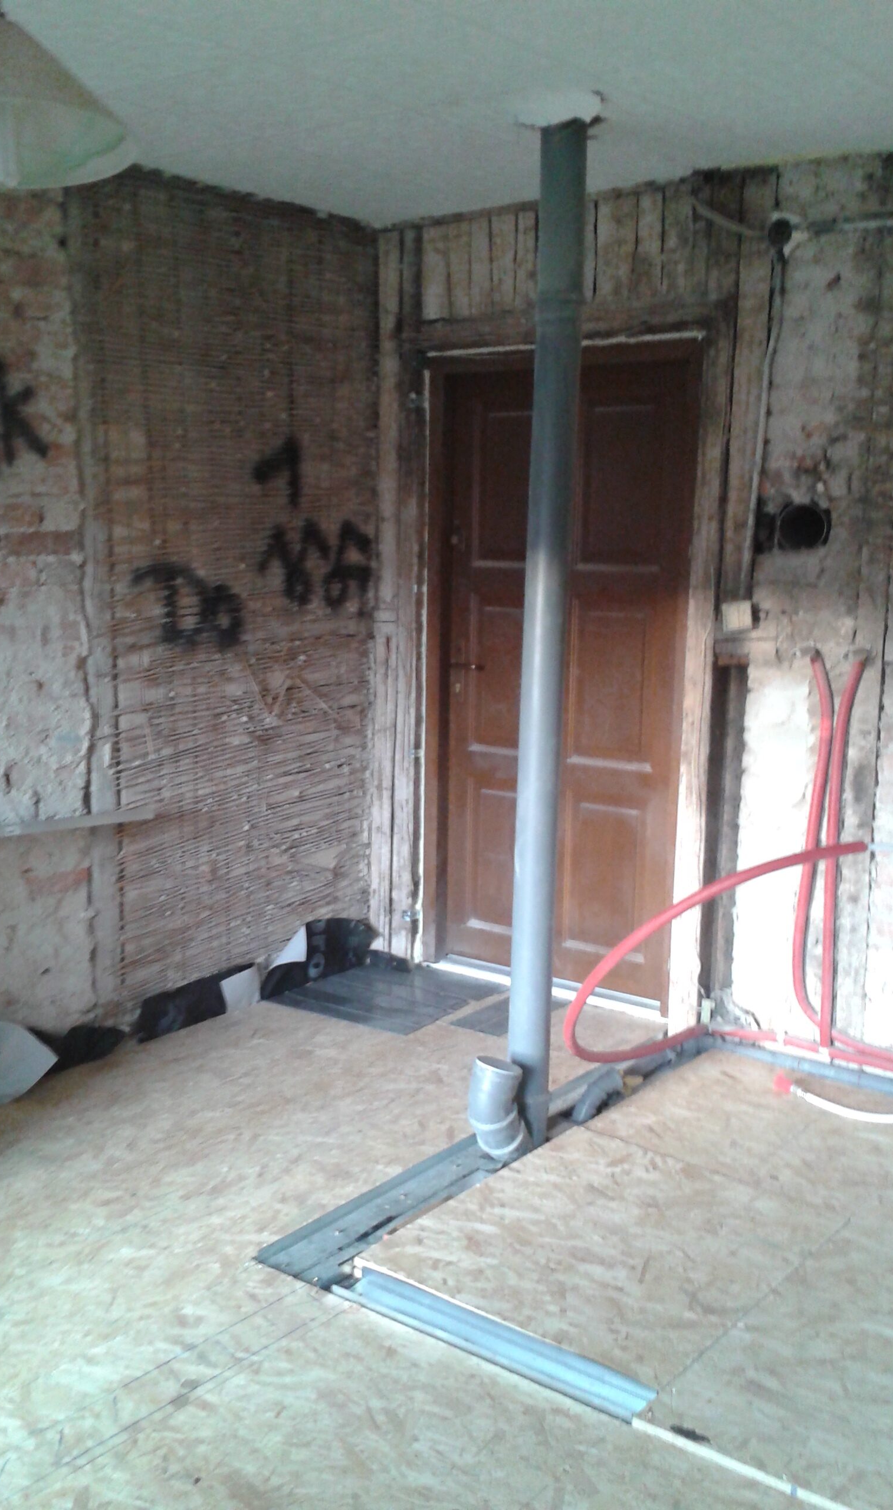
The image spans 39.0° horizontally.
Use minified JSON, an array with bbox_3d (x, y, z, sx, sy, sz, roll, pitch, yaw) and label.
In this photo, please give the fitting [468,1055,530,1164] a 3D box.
[{"bbox_3d":[0.132,0.888,3.160,0.130,0.240,0.150,8,11,37],"label":"fitting"}]

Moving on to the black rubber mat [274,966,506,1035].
[{"bbox_3d":[-0.196,0.786,4.201,0.580,0.013,0.560,7,10,33],"label":"black rubber mat"}]

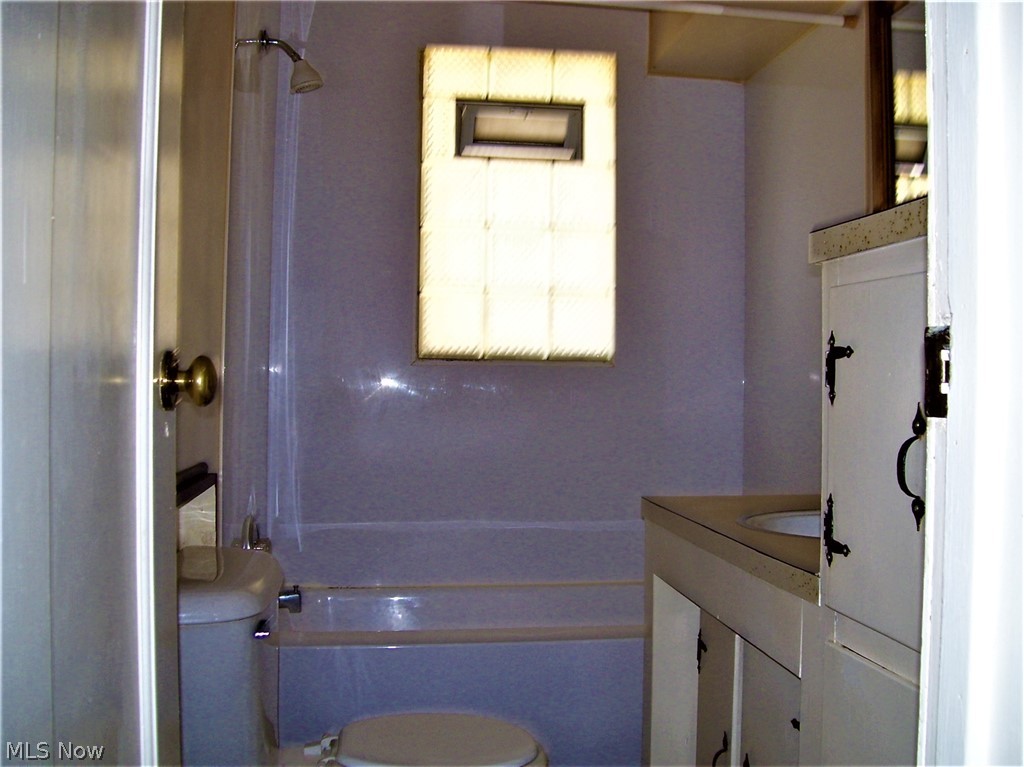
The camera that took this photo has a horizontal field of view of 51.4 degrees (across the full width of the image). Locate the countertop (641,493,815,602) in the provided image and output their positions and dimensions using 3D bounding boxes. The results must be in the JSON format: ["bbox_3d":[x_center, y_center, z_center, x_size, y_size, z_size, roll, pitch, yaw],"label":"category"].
[{"bbox_3d":[0.653,0.309,2.146,0.528,0.047,1.030,1,0,-8],"label":"countertop"}]

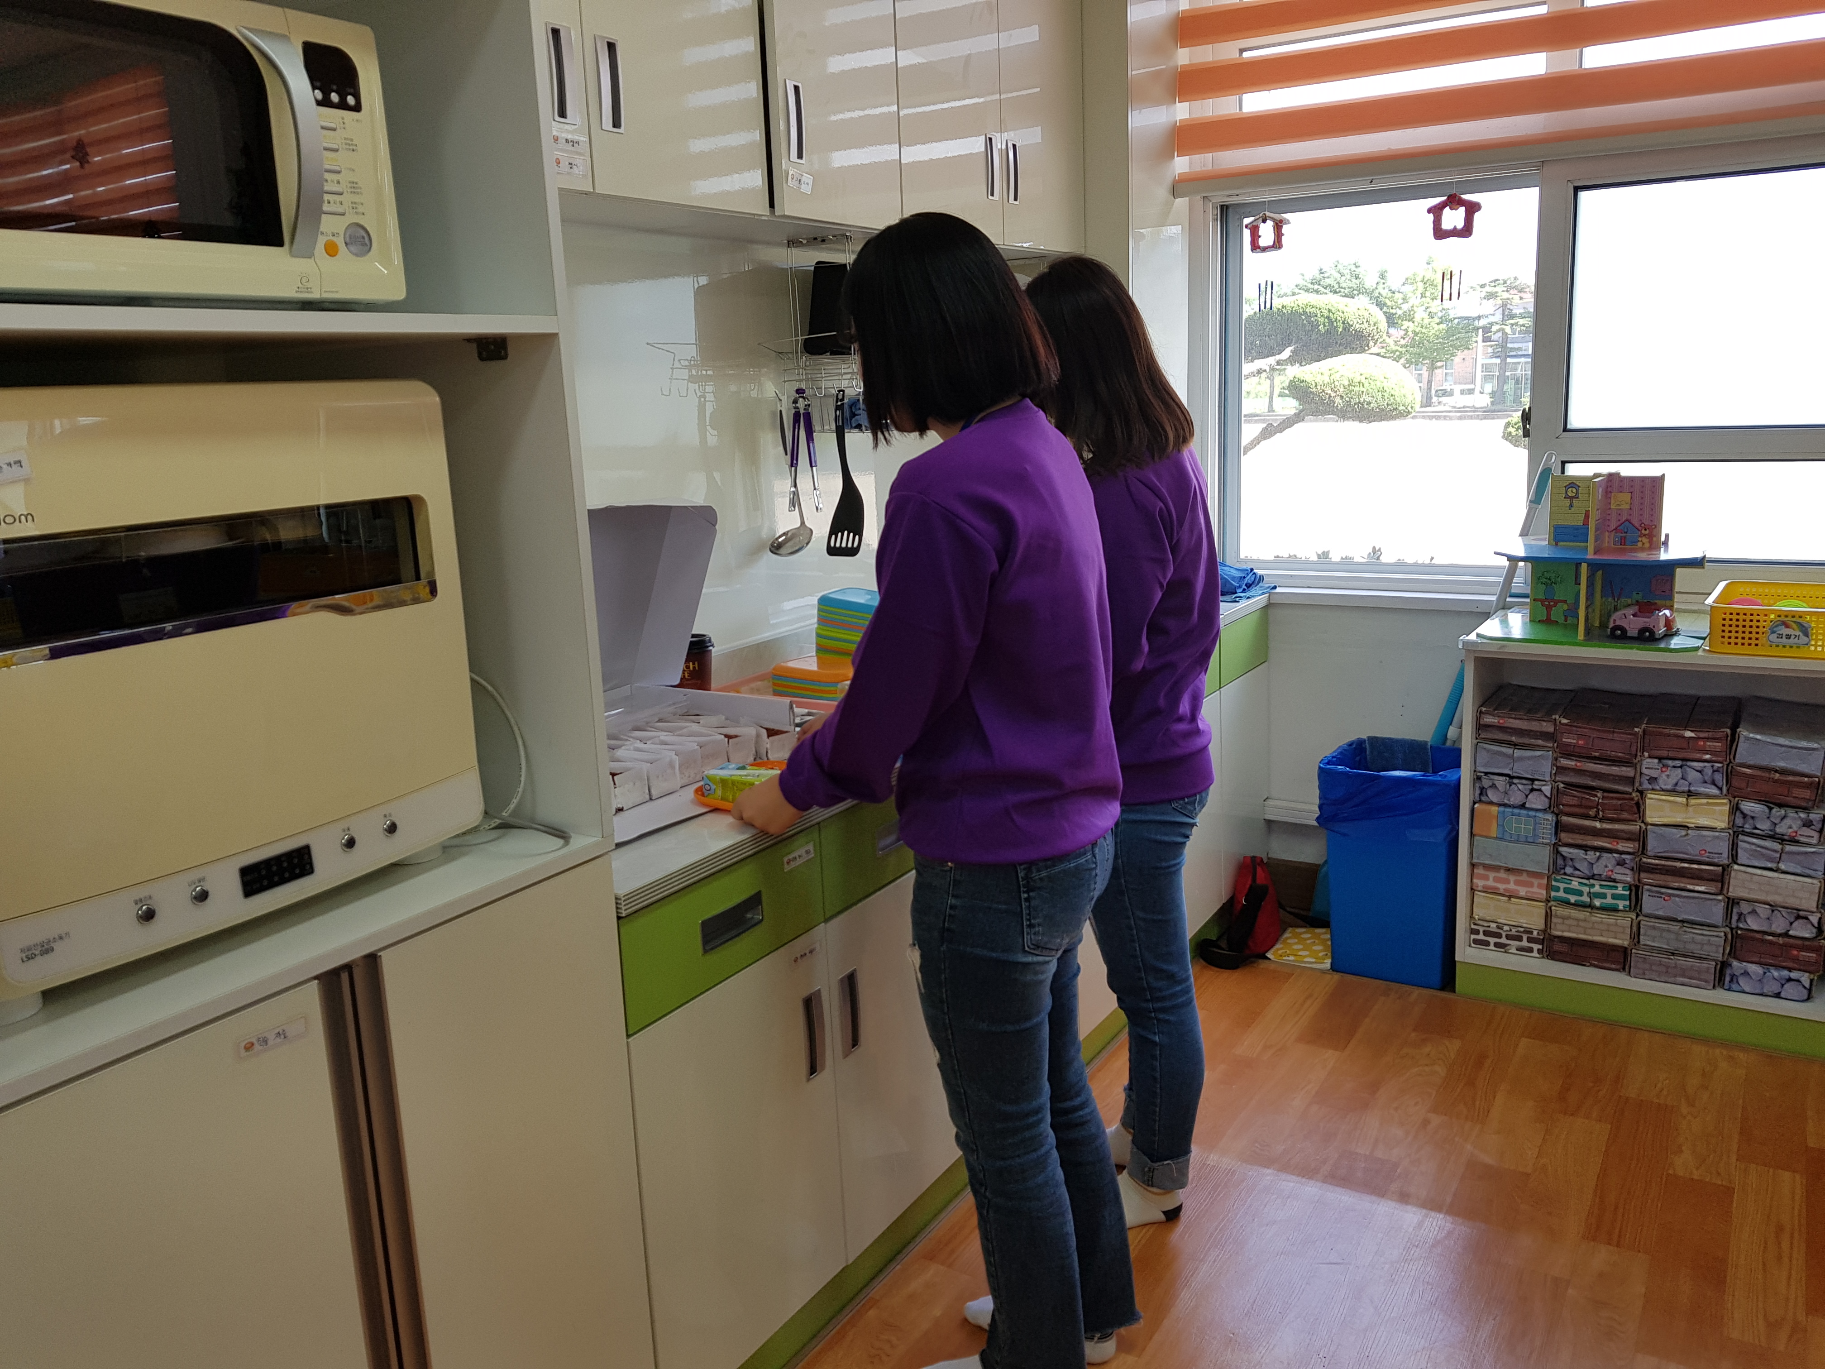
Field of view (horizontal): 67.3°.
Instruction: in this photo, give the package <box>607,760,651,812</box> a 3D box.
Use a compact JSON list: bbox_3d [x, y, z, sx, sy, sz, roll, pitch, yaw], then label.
[{"bbox_3d":[-0.424,0.137,1.895,0.100,0.055,0.065,6,15,32],"label":"package"}]

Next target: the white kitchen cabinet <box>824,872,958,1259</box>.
[{"bbox_3d":[-0.217,0.537,2.241,0.500,0.532,0.395,5,14,32],"label":"white kitchen cabinet"}]

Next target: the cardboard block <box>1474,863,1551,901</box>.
[{"bbox_3d":[1.382,0.402,3.107,0.152,0.066,0.300,5,14,32],"label":"cardboard block"}]

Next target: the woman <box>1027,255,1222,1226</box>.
[{"bbox_3d":[0.300,0.097,2.376,0.460,1.610,0.440,3,13,22],"label":"woman"}]

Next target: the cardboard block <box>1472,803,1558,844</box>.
[{"bbox_3d":[1.373,0.272,3.067,0.158,0.067,0.295,5,14,32],"label":"cardboard block"}]

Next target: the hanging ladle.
[{"bbox_3d":[-0.244,-0.402,2.636,0.090,0.300,0.083,-12,16,-38],"label":"hanging ladle"}]

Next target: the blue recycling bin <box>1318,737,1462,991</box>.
[{"bbox_3d":[1.140,0.413,3.223,0.290,0.505,0.290,5,14,32],"label":"blue recycling bin"}]

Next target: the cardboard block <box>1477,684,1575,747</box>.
[{"bbox_3d":[1.365,0.065,3.035,0.152,0.066,0.300,5,14,32],"label":"cardboard block"}]

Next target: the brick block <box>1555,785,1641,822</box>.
[{"bbox_3d":[1.508,0.219,2.978,0.152,0.066,0.300,5,14,32],"label":"brick block"}]

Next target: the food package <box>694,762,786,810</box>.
[{"bbox_3d":[-0.225,0.139,1.877,0.107,0.034,0.055,6,15,32],"label":"food package"}]

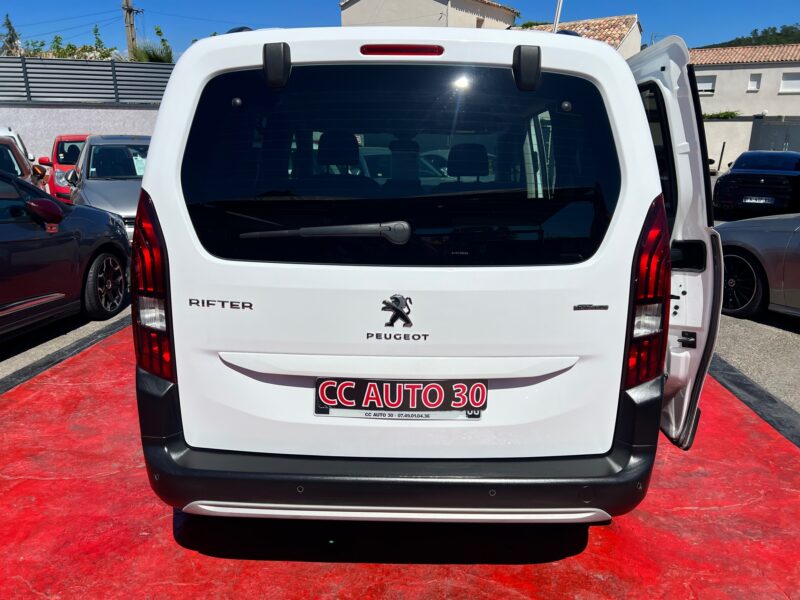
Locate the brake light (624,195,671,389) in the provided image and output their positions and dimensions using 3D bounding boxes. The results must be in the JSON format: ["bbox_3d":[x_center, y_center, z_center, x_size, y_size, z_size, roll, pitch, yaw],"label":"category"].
[{"bbox_3d":[0.784,-0.039,1.905,0.190,0.610,0.240,1,15,1],"label":"brake light"}]

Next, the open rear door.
[{"bbox_3d":[0.948,-0.241,2.428,0.280,1.400,0.980,1,15,1],"label":"open rear door"}]

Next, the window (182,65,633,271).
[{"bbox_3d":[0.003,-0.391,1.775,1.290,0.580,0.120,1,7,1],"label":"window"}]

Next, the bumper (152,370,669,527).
[{"bbox_3d":[-0.006,0.436,2.013,1.780,0.440,0.390,1,15,1],"label":"bumper"}]

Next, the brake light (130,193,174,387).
[{"bbox_3d":[-0.785,-0.061,1.922,0.190,0.610,0.240,1,15,1],"label":"brake light"}]

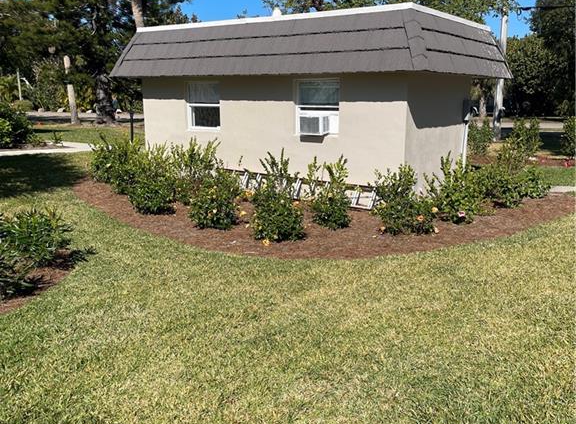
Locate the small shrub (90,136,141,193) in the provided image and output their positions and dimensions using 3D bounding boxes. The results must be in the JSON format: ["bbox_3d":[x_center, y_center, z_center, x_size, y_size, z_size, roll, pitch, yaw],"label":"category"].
[{"bbox_3d":[-3.217,-0.916,10.663,0.930,0.955,0.850,0,12,0],"label":"small shrub"}]

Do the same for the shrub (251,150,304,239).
[{"bbox_3d":[-0.117,-0.215,7.058,0.660,1.074,0.640,0,12,0],"label":"shrub"}]

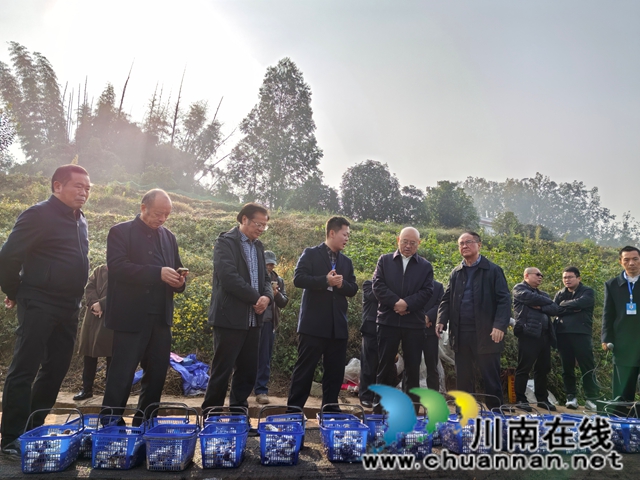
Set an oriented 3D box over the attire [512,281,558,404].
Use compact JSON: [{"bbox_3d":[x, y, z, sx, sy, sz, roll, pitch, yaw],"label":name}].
[{"bbox_3d":[2.586,1.222,5.990,0.540,1.460,0.380,9,-15,-31],"label":"attire"}]

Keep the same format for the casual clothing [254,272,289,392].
[{"bbox_3d":[-0.561,1.008,5.440,0.500,1.360,0.360,9,-14,-27],"label":"casual clothing"}]

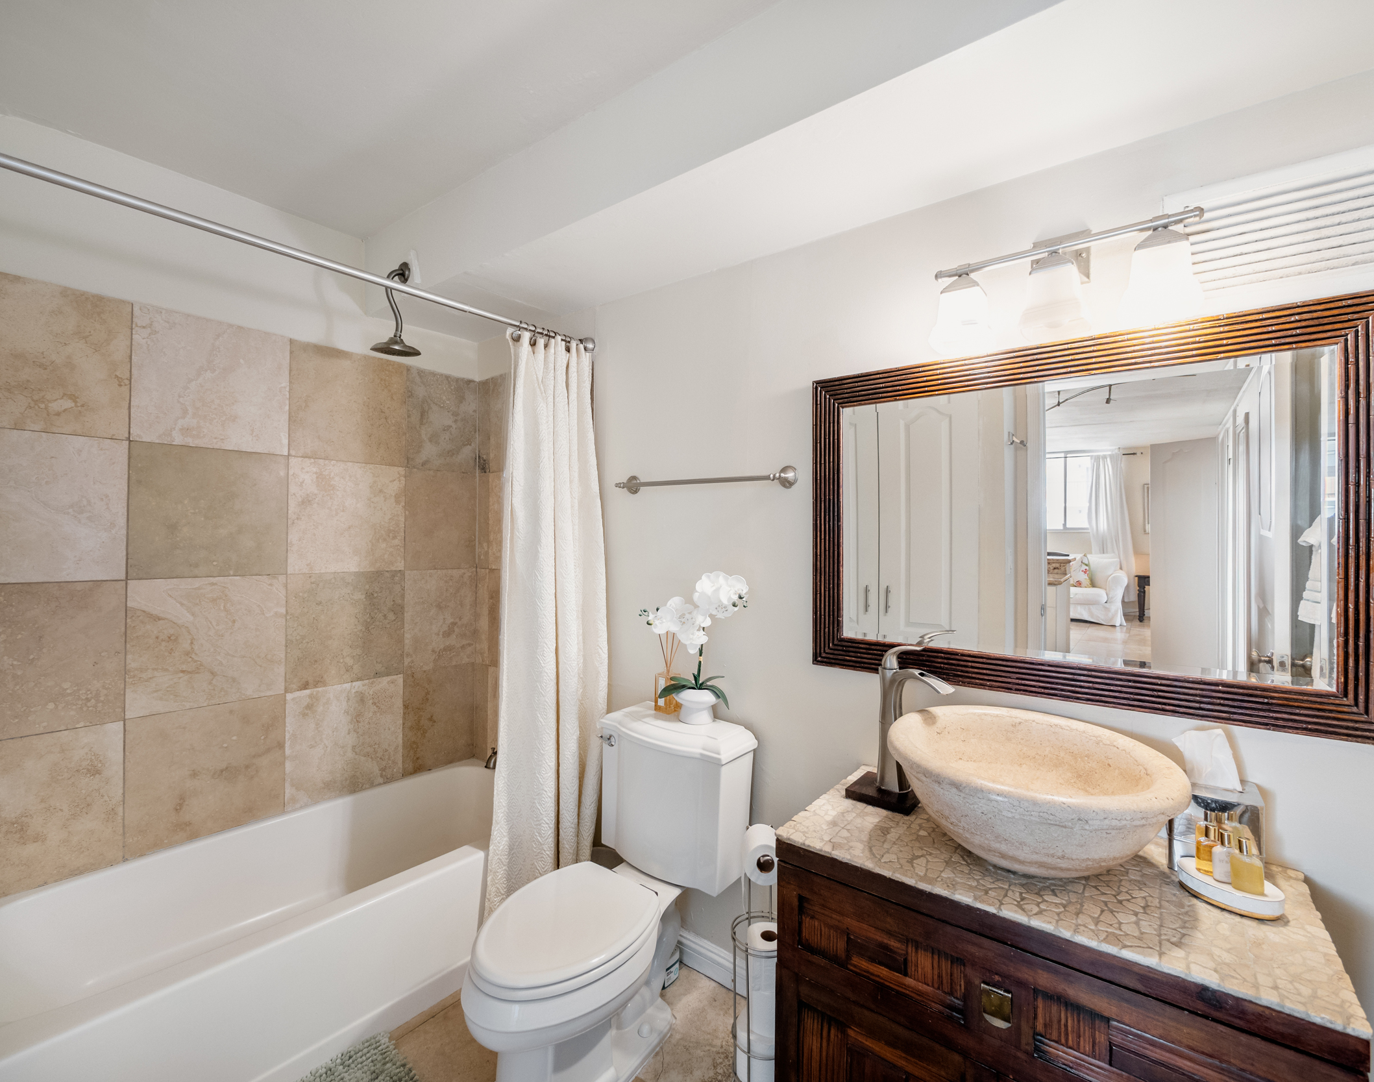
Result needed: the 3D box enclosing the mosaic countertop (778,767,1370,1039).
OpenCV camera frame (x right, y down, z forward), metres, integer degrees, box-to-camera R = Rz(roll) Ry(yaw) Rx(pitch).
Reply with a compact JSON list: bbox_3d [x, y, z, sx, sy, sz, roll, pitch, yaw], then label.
[{"bbox_3d":[0.674,0.626,1.174,0.844,0.012,0.455,0,0,38],"label":"mosaic countertop"}]

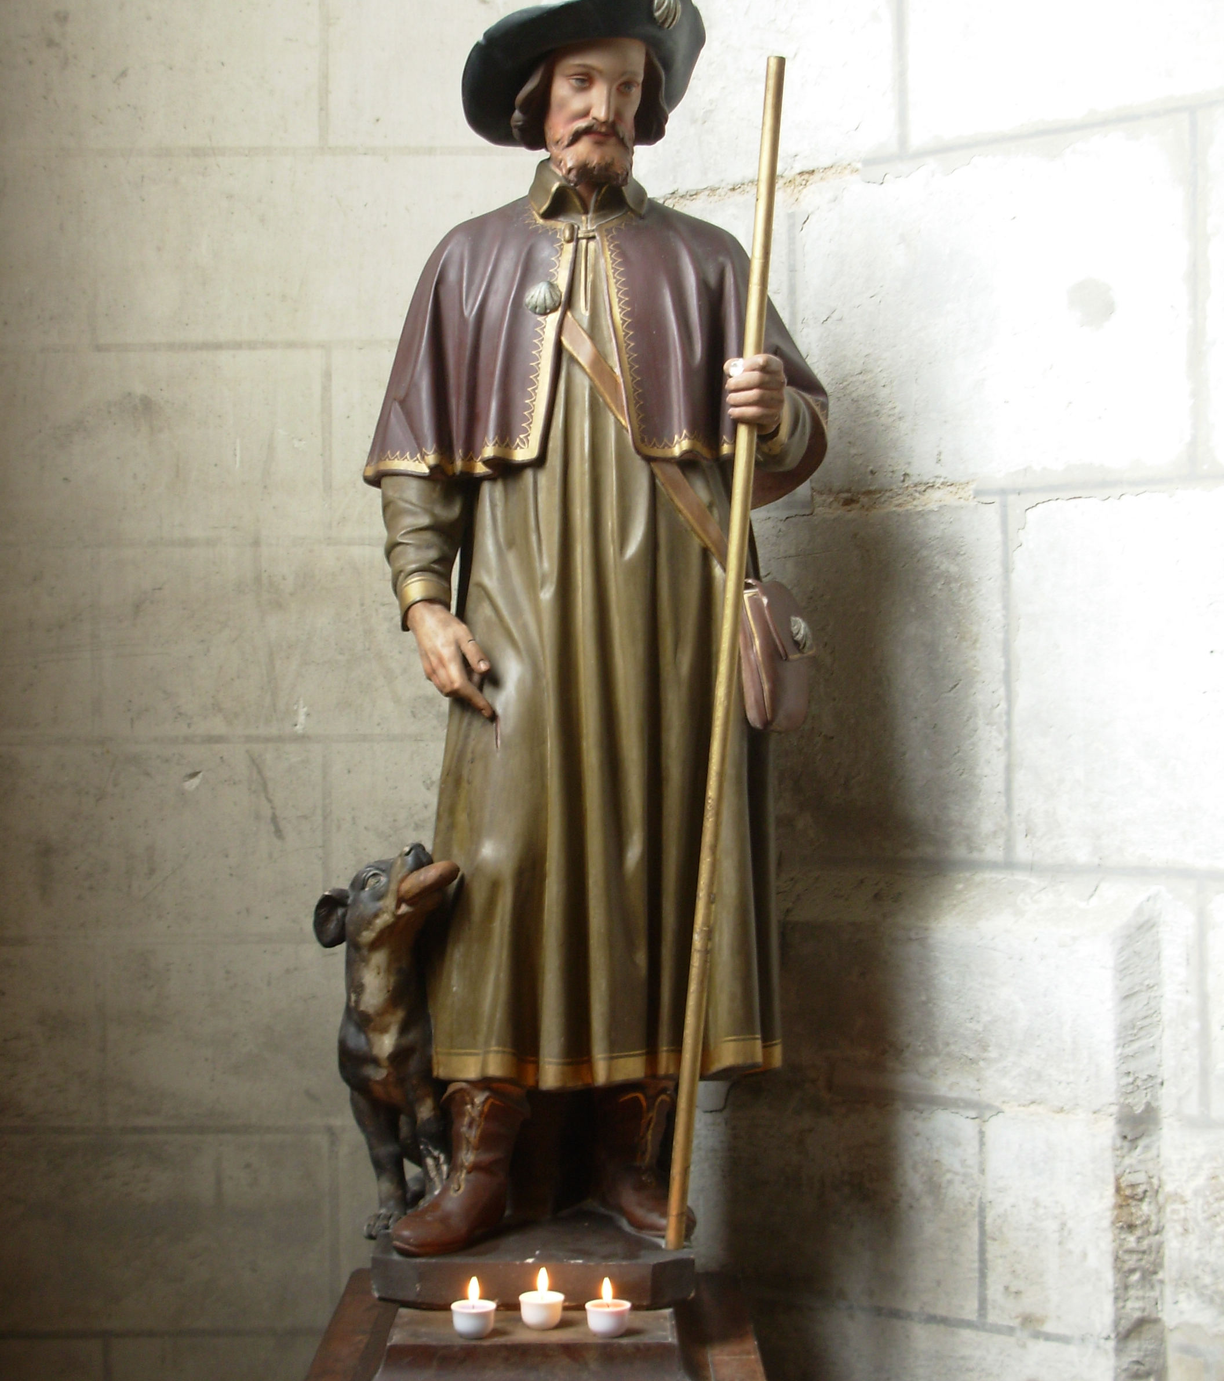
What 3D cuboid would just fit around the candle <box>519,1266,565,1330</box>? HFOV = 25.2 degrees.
[{"bbox_3d":[-0.073,0.632,2.850,0.047,0.063,0.047,0,0,0],"label":"candle"}]

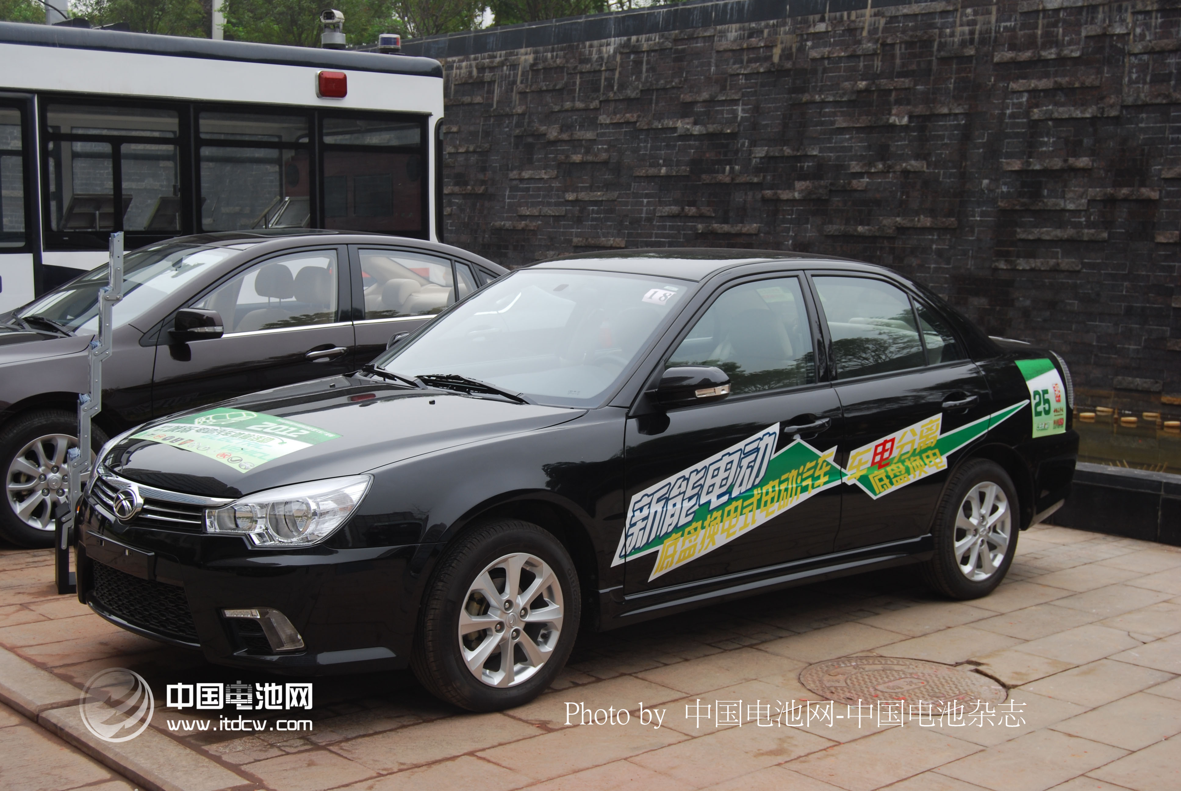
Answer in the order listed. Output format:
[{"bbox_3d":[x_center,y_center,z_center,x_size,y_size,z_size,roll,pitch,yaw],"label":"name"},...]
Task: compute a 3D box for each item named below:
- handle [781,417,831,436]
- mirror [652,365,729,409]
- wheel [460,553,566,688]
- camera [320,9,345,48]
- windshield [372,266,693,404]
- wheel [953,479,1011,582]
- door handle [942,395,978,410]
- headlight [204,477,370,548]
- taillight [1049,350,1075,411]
[{"bbox_3d":[0.818,0.116,5.727,0.235,0.055,0.055,-4,8,-41],"label":"handle"},{"bbox_3d":[0.348,-0.041,5.187,0.170,0.150,0.230,-4,8,-41],"label":"mirror"},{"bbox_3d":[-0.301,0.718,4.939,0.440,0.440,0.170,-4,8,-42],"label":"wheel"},{"bbox_3d":[-2.164,-3.078,12.700,0.190,0.335,0.250,3,7,16],"label":"camera"},{"bbox_3d":[-0.215,-0.277,5.906,1.380,0.160,0.800,8,42,48],"label":"windshield"},{"bbox_3d":[1.663,0.586,6.652,0.440,0.440,0.170,-4,8,-41],"label":"wheel"},{"bbox_3d":[1.568,0.031,6.377,0.215,0.052,0.055,-4,8,-41],"label":"door handle"},{"bbox_3d":[-0.916,0.345,4.564,0.380,0.250,0.380,-4,8,-41],"label":"headlight"},{"bbox_3d":[2.160,-0.076,7.220,0.250,0.290,0.290,-4,8,-41],"label":"taillight"}]

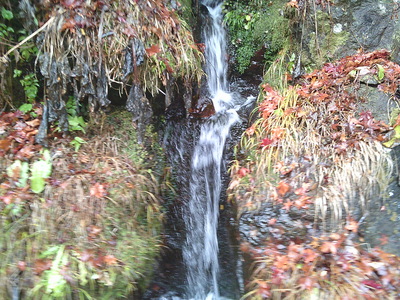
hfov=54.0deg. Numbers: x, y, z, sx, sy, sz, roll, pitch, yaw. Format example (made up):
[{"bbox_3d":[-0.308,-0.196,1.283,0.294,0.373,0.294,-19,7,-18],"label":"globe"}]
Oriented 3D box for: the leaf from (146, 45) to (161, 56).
[{"bbox_3d":[-0.204,-0.436,1.720,0.061,0.062,0.012,0,-21,0],"label":"leaf"}]

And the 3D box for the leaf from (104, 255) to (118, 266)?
[{"bbox_3d":[-0.322,0.402,1.430,0.051,0.012,0.044,0,57,-7],"label":"leaf"}]

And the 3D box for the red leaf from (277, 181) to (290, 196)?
[{"bbox_3d":[0.340,0.157,1.600,0.057,0.066,0.012,0,-24,6],"label":"red leaf"}]

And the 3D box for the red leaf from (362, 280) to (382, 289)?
[{"bbox_3d":[0.602,0.469,1.370,0.070,0.012,0.035,0,31,6],"label":"red leaf"}]

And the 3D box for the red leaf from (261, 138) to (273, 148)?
[{"bbox_3d":[0.283,-0.028,1.670,0.051,0.012,0.050,0,60,7],"label":"red leaf"}]

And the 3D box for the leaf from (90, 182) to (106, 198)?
[{"bbox_3d":[-0.393,0.157,1.520,0.062,0.066,0.012,0,-27,-3],"label":"leaf"}]

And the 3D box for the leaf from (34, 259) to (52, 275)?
[{"bbox_3d":[-0.566,0.421,1.420,0.065,0.012,0.058,0,57,-3],"label":"leaf"}]

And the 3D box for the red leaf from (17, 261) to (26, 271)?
[{"bbox_3d":[-0.645,0.417,1.420,0.036,0.012,0.036,0,60,0],"label":"red leaf"}]

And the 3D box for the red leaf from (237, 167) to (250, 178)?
[{"bbox_3d":[0.178,0.092,1.610,0.057,0.054,0.012,0,-27,6],"label":"red leaf"}]

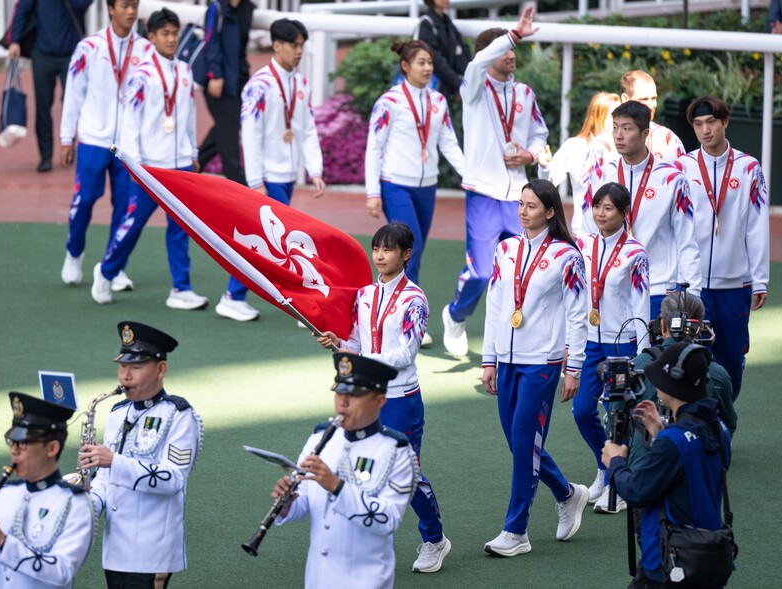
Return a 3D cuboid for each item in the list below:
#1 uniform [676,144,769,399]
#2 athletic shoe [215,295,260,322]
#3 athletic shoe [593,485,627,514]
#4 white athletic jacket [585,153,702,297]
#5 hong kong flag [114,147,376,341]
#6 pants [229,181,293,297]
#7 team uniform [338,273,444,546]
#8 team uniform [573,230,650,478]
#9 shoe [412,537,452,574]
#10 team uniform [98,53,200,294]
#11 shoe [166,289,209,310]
[{"bbox_3d":[1.692,-0.052,25.003,0.560,1.450,0.440,5,12,22],"label":"uniform"},{"bbox_3d":[-0.891,0.078,28.502,0.285,0.120,0.107,9,13,32],"label":"athletic shoe"},{"bbox_3d":[1.055,0.988,23.543,0.095,0.115,0.260,9,14,37],"label":"athletic shoe"},{"bbox_3d":[1.286,-0.359,25.200,0.560,0.710,0.320,8,13,27],"label":"white athletic jacket"},{"bbox_3d":[-0.662,-0.228,22.339,1.180,0.860,0.580,-3,12,-22],"label":"hong kong flag"},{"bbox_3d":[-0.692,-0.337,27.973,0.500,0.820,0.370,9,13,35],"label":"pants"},{"bbox_3d":[0.023,0.568,22.072,0.480,1.330,0.550,8,13,31],"label":"team uniform"},{"bbox_3d":[1.074,0.299,24.032,0.440,1.280,0.380,10,14,37],"label":"team uniform"},{"bbox_3d":[0.184,1.215,22.937,0.100,0.120,0.265,10,34,35],"label":"shoe"},{"bbox_3d":[-1.413,-0.702,28.722,0.500,1.420,0.500,12,15,41],"label":"team uniform"},{"bbox_3d":[-1.176,0.032,28.375,0.290,0.115,0.105,9,13,35],"label":"shoe"}]

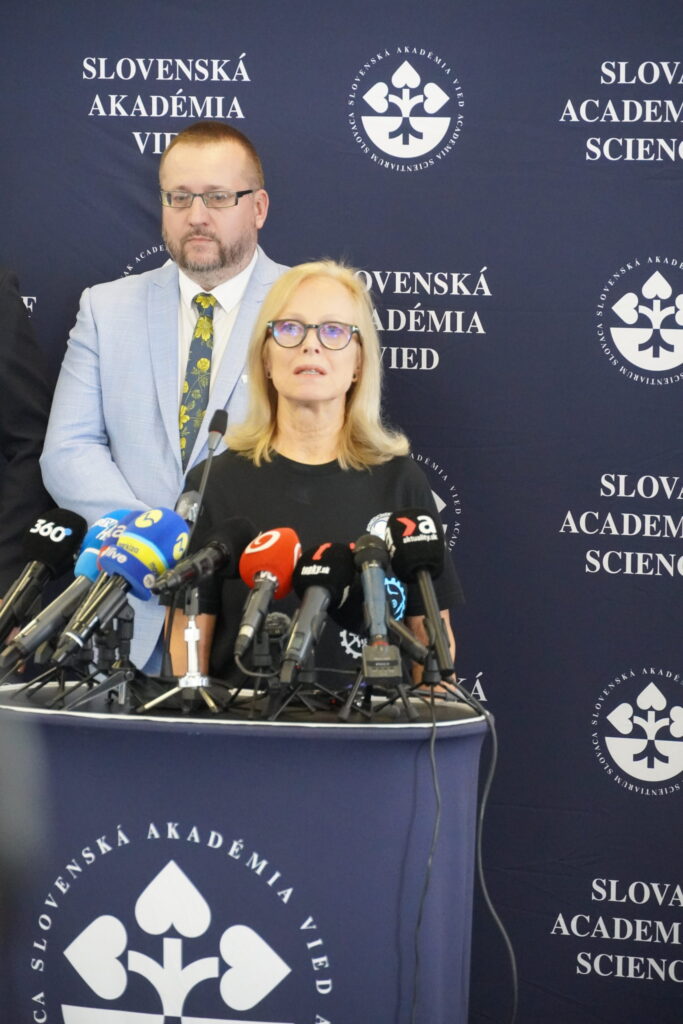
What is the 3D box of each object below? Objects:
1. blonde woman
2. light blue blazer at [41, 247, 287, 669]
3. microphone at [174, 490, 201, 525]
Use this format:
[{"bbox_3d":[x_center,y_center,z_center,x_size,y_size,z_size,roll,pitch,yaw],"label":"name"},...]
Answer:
[{"bbox_3d":[-0.040,0.455,6.440,0.450,1.670,0.320,1,4,-1],"label":"blonde woman"},{"bbox_3d":[-0.222,-0.044,6.920,0.520,0.770,0.340,1,4,14],"label":"light blue blazer"},{"bbox_3d":[-0.225,0.025,6.200,0.052,0.160,0.052,4,-38,14],"label":"microphone"}]

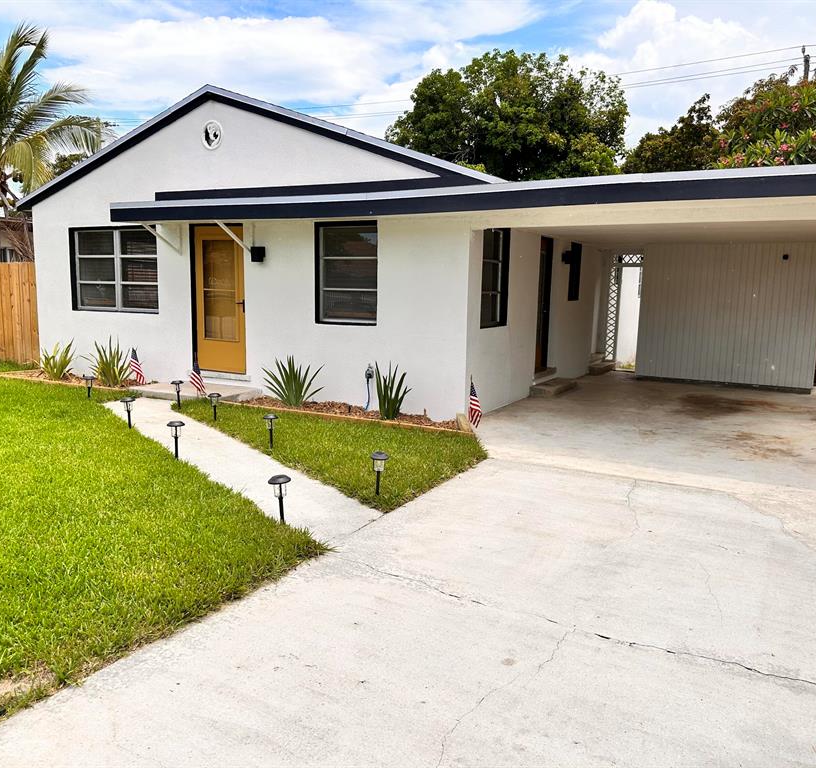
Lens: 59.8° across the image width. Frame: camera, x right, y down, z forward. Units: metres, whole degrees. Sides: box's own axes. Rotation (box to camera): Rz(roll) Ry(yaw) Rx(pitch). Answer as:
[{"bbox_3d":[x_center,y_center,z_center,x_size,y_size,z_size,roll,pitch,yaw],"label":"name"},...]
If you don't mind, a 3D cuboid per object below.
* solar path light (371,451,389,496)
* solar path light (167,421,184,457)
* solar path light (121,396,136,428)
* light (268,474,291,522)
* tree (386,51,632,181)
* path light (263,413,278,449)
[{"bbox_3d":[-0.215,0.673,5.345,0.134,0.347,0.134,1,8,-2],"label":"solar path light"},{"bbox_3d":[-2.004,0.489,6.152,0.148,0.348,0.148,-2,8,-18],"label":"solar path light"},{"bbox_3d":[-2.885,0.301,7.346,0.148,0.333,0.148,-2,8,-22],"label":"solar path light"},{"bbox_3d":[-0.828,0.750,4.645,0.146,0.330,0.146,0,8,-10],"label":"light"},{"bbox_3d":[3.459,-6.493,24.681,8.200,9.500,7.800,5,9,26],"label":"tree"},{"bbox_3d":[-1.297,0.450,6.740,0.138,0.340,0.138,-1,8,-11],"label":"path light"}]

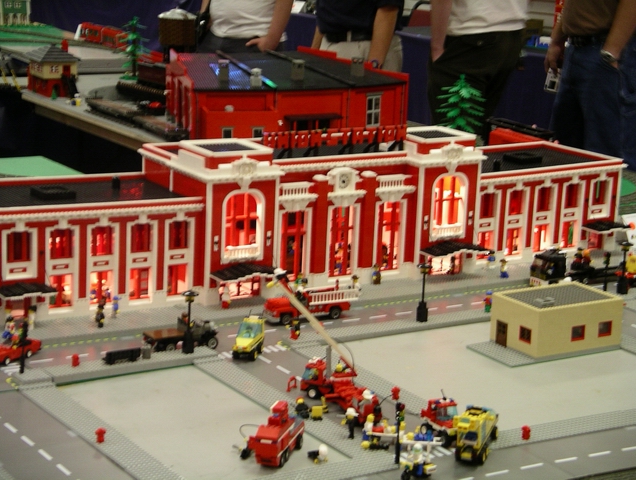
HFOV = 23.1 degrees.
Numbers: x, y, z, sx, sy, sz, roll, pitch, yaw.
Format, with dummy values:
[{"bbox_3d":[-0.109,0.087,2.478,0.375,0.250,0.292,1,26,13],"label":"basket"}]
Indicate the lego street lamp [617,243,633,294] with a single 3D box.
[{"bbox_3d":[0.628,0.057,3.176,0.033,0.106,0.033,-6,15,-32],"label":"lego street lamp"}]

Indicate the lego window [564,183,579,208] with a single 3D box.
[{"bbox_3d":[0.572,-0.099,3.502,0.027,0.053,0.010,-6,16,-31],"label":"lego window"}]

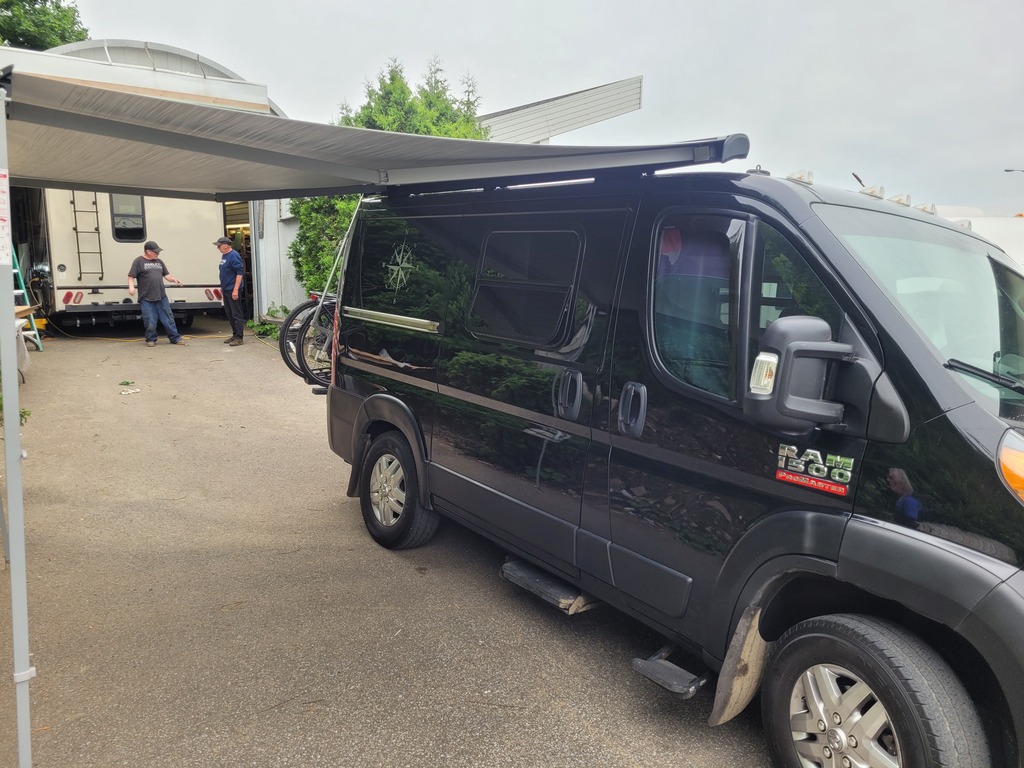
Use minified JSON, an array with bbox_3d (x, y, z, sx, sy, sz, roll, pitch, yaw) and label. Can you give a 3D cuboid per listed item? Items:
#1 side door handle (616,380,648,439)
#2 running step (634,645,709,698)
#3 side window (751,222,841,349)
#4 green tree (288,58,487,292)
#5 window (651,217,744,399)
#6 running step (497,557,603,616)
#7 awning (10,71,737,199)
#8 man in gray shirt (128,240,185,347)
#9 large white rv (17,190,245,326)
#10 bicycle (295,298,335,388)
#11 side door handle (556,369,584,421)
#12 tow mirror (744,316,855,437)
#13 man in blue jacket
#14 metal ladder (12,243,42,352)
[{"bbox_3d":[0.462,0.098,2.947,0.055,0.207,0.127,-6,12,-36],"label":"side door handle"},{"bbox_3d":[0.619,1.110,2.996,0.170,0.085,0.260,-6,12,-37],"label":"running step"},{"bbox_3d":[0.901,-0.256,2.450,0.060,0.510,0.340,1,8,-37],"label":"side window"},{"bbox_3d":[-2.442,-3.566,15.087,3.300,5.358,2.900,-6,12,-37],"label":"green tree"},{"bbox_3d":[0.669,-0.302,2.803,0.050,0.640,0.420,3,7,-38],"label":"window"},{"bbox_3d":[0.164,0.953,3.637,0.200,0.080,0.510,-6,12,-37],"label":"running step"},{"bbox_3d":[-0.845,-0.853,3.018,2.200,0.200,2.650,-6,12,-36],"label":"awning"},{"bbox_3d":[-5.840,-1.483,12.600,0.820,1.720,0.480,-7,13,-42],"label":"man in gray shirt"},{"bbox_3d":[-8.229,-2.744,15.437,2.580,3.300,6.800,-6,12,-37],"label":"large white rv"},{"bbox_3d":[-0.869,-0.515,6.129,1.750,1.050,0.600,-6,12,-36],"label":"bicycle"},{"bbox_3d":[0.244,0.046,3.234,0.055,0.207,0.127,-6,12,-36],"label":"side door handle"},{"bbox_3d":[0.846,-0.025,2.262,0.300,0.320,0.150,-6,12,-37],"label":"tow mirror"},{"bbox_3d":[-4.632,-1.536,12.700,0.420,1.730,0.520,-8,14,-43],"label":"man in blue jacket"},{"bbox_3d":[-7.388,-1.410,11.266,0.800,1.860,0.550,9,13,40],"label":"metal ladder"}]

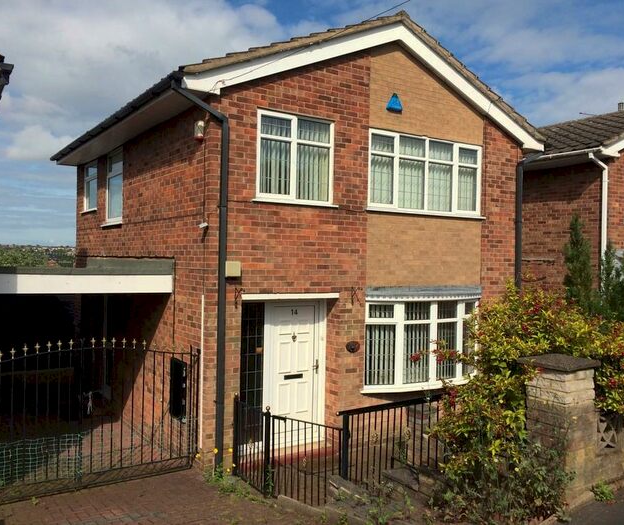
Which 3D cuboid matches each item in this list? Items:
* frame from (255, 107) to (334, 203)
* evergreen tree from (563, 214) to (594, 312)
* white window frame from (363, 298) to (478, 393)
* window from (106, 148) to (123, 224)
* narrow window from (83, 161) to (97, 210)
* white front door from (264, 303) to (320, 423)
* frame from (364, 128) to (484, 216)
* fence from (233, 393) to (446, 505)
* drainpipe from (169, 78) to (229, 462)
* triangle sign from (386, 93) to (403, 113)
[{"bbox_3d":[-0.203,-1.337,7.636,1.178,1.161,0.120,1,1,-34],"label":"frame"},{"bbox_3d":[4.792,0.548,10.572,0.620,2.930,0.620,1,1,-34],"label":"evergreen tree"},{"bbox_3d":[1.814,1.207,8.914,2.408,1.312,0.350,1,1,-34],"label":"white window frame"},{"bbox_3d":[-3.411,-1.303,10.145,0.120,1.240,1.010,1,1,-34],"label":"window"},{"bbox_3d":[-4.336,-1.486,11.513,0.120,0.940,1.020,1,1,-34],"label":"narrow window"},{"bbox_3d":[-0.237,1.495,8.086,0.990,2.030,0.090,1,1,-34],"label":"white front door"},{"bbox_3d":[1.788,-1.321,8.986,2.404,1.170,0.120,1,1,-34],"label":"frame"},{"bbox_3d":[0.152,1.914,6.312,0.930,1.470,2.640,1,1,-34],"label":"fence"},{"bbox_3d":[-1.310,0.250,6.846,0.740,4.610,0.110,1,1,-34],"label":"drainpipe"},{"bbox_3d":[1.217,-2.319,8.512,0.270,0.265,0.085,1,1,-34],"label":"triangle sign"}]

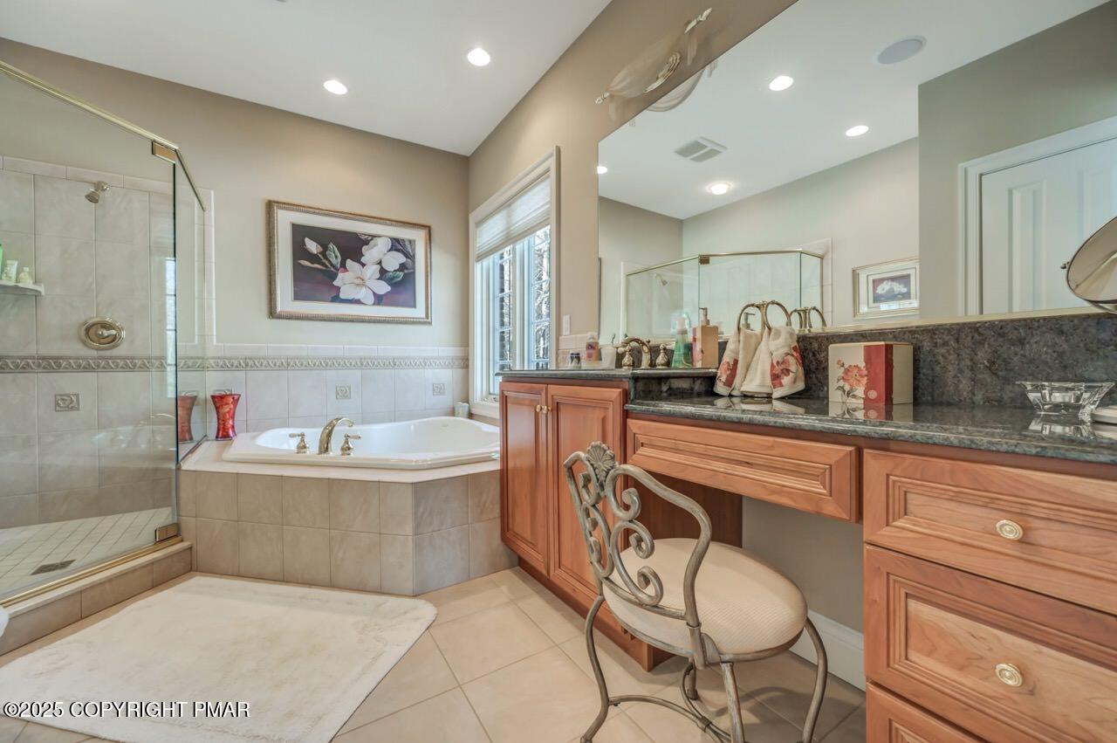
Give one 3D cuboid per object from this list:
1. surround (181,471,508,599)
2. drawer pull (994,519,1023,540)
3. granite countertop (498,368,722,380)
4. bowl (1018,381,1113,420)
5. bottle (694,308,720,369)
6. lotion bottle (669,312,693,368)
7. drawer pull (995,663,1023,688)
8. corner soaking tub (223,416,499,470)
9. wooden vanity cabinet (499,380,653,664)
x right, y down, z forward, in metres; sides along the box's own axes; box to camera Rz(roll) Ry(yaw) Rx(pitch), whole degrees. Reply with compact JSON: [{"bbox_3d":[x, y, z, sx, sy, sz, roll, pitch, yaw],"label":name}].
[{"bbox_3d":[-0.961,0.676,2.018,1.522,0.469,0.361,0,0,12],"label":"surround"},{"bbox_3d":[0.623,0.218,0.598,0.027,0.028,0.028,-1,0,-33],"label":"drawer pull"},{"bbox_3d":[0.197,0.007,1.745,0.573,0.032,0.891,-1,0,-33],"label":"granite countertop"},{"bbox_3d":[0.933,0.053,0.802,0.116,0.062,0.116,-1,0,-33],"label":"bowl"},{"bbox_3d":[0.519,-0.116,1.533,0.082,0.214,0.046,-1,0,-33],"label":"bottle"},{"bbox_3d":[0.466,-0.113,1.636,0.065,0.208,0.080,-1,0,-33],"label":"lotion bottle"},{"bbox_3d":[0.624,0.418,0.600,0.027,0.028,0.028,-1,0,-33],"label":"drawer pull"},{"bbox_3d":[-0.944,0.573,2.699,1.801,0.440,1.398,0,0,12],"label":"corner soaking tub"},{"bbox_3d":[0.202,0.463,1.771,0.544,0.880,0.848,-1,0,-33],"label":"wooden vanity cabinet"}]

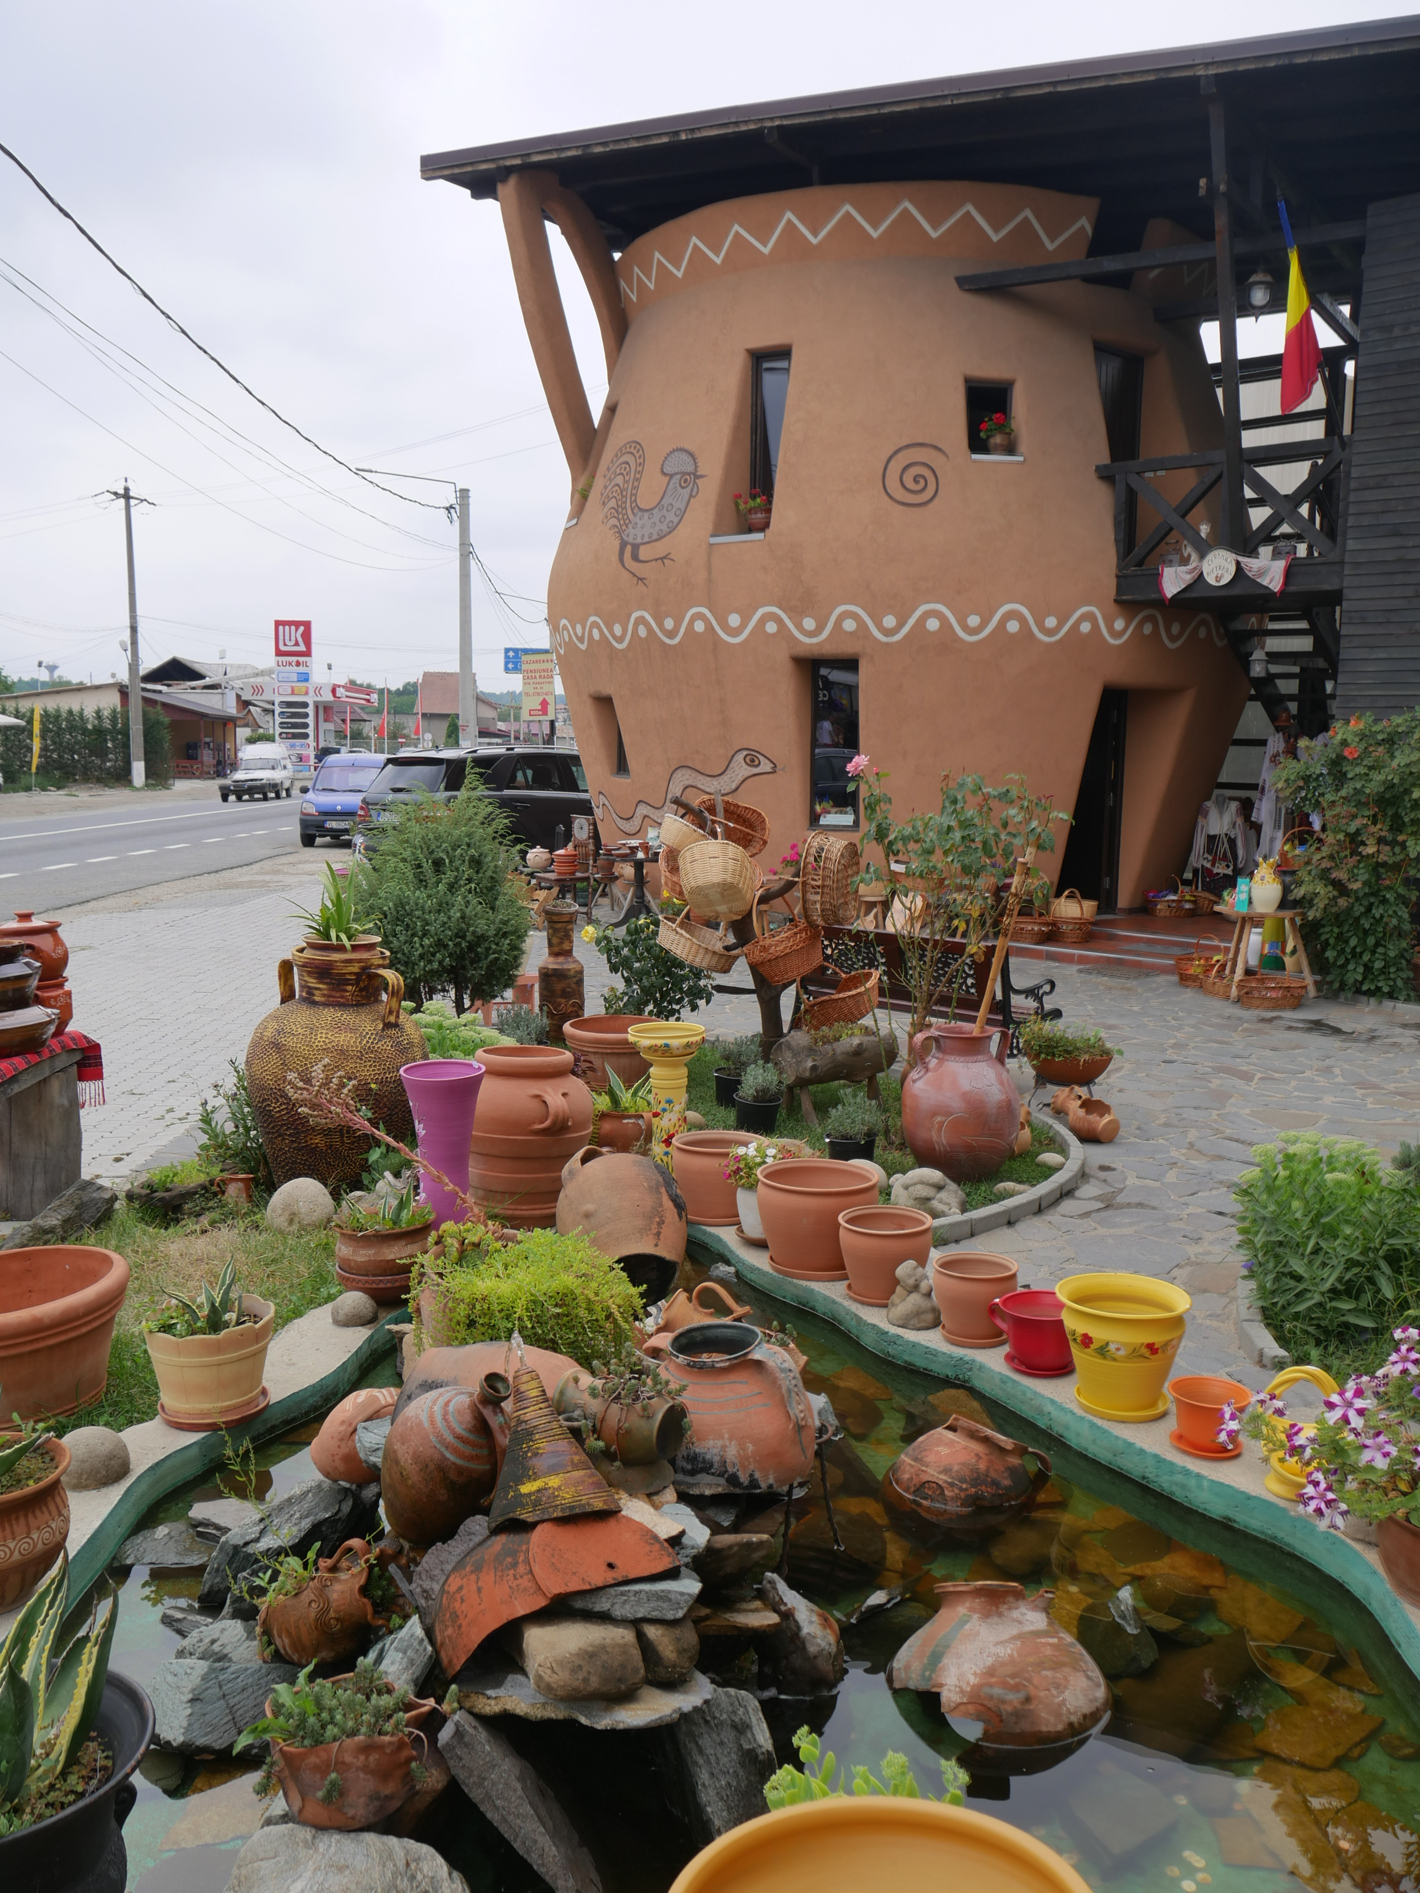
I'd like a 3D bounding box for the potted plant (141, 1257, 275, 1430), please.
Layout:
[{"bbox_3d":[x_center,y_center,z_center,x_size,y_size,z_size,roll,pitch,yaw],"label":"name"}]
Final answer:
[{"bbox_3d":[-1.303,1.028,3.980,0.335,0.380,0.335,0,7,0],"label":"potted plant"}]

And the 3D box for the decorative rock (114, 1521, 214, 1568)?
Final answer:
[{"bbox_3d":[-1.167,1.279,3.268,0.205,0.070,0.140,0,7,0],"label":"decorative rock"}]

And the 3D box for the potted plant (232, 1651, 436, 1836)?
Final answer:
[{"bbox_3d":[-0.623,1.346,2.580,0.310,0.250,0.260,-1,7,-6],"label":"potted plant"}]

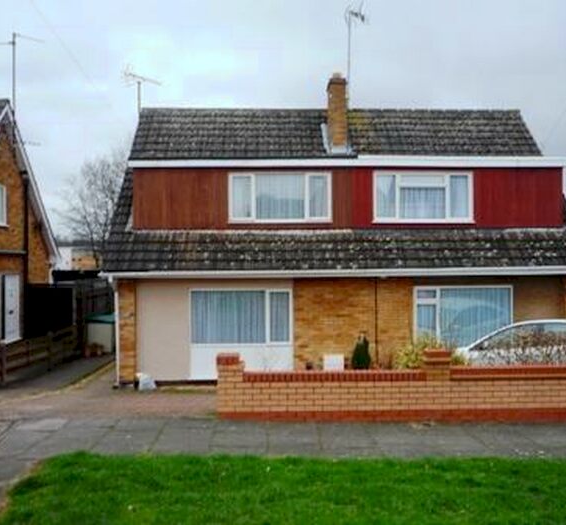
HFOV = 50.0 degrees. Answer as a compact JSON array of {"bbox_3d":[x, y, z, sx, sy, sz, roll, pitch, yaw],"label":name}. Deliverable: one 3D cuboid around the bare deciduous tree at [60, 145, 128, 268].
[{"bbox_3d":[-8.867,-1.386,29.000,4.800,8.600,4.800,-1,0,-2],"label":"bare deciduous tree"}]

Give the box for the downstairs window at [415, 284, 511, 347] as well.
[{"bbox_3d":[4.045,1.244,13.597,2.180,1.370,0.100,-1,0,-2],"label":"downstairs window"}]

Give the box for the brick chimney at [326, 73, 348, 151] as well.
[{"bbox_3d":[1.464,-4.030,16.300,0.420,2.050,0.900,-1,0,-2],"label":"brick chimney"}]

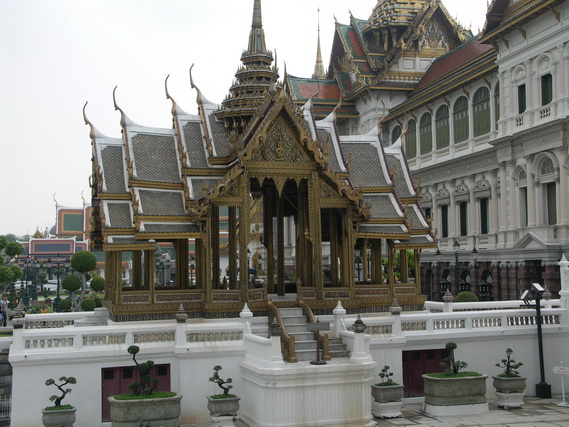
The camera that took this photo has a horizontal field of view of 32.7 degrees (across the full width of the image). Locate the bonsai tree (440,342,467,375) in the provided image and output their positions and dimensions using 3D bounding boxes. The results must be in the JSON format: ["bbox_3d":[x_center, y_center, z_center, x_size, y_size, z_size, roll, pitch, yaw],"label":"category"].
[{"bbox_3d":[4.078,3.479,23.271,0.580,0.740,0.500,0,-3,-15],"label":"bonsai tree"}]

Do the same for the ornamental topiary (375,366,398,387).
[{"bbox_3d":[2.499,3.975,23.665,0.420,0.500,0.370,0,-2,-18],"label":"ornamental topiary"}]

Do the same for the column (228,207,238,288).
[{"bbox_3d":[-1.336,0.782,25.406,0.230,3.000,0.230,0,-3,-16],"label":"column"}]

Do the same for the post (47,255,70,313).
[{"bbox_3d":[-16.324,5.107,70.062,1.734,4.442,0.900,0,-3,-10],"label":"post"}]

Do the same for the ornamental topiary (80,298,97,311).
[{"bbox_3d":[-14.317,6.734,71.000,1.100,0.900,1.080,0,-3,-11],"label":"ornamental topiary"}]

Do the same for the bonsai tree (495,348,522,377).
[{"bbox_3d":[5.583,3.697,24.069,0.640,0.680,0.560,0,-3,-16],"label":"bonsai tree"}]

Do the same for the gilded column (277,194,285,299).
[{"bbox_3d":[-0.107,0.901,28.080,0.210,3.000,0.210,0,-3,-16],"label":"gilded column"}]

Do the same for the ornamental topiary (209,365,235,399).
[{"bbox_3d":[-1.367,3.705,21.394,0.610,0.740,0.550,0,-3,-16],"label":"ornamental topiary"}]

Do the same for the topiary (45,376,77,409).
[{"bbox_3d":[-4.679,3.739,20.263,0.660,0.660,0.580,0,-3,-16],"label":"topiary"}]

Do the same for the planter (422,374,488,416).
[{"bbox_3d":[4.083,4.336,23.271,1.420,0.890,0.780,0,-3,-15],"label":"planter"}]

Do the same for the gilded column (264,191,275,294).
[{"bbox_3d":[-0.453,0.924,29.314,0.250,3.100,0.250,0,-3,-16],"label":"gilded column"}]

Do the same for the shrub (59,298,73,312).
[{"bbox_3d":[-16.030,6.734,71.000,1.020,1.020,1.020,0,-3,-16],"label":"shrub"}]

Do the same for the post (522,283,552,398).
[{"bbox_3d":[6.675,3.352,25.560,0.680,3.030,0.360,0,-3,-15],"label":"post"}]

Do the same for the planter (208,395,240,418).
[{"bbox_3d":[-1.395,4.387,22.225,0.660,0.420,0.500,0,-2,-18],"label":"planter"}]

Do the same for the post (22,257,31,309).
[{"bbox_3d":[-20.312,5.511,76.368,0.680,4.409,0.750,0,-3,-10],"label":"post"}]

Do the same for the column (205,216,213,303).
[{"bbox_3d":[-1.943,1.181,24.900,0.200,2.208,0.200,0,-2,-18],"label":"column"}]

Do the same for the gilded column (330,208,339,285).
[{"bbox_3d":[1.400,1.106,27.000,0.200,2.491,0.200,0,-2,-18],"label":"gilded column"}]

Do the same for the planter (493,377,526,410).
[{"bbox_3d":[5.588,4.426,24.126,0.620,0.740,0.600,0,-3,-16],"label":"planter"}]

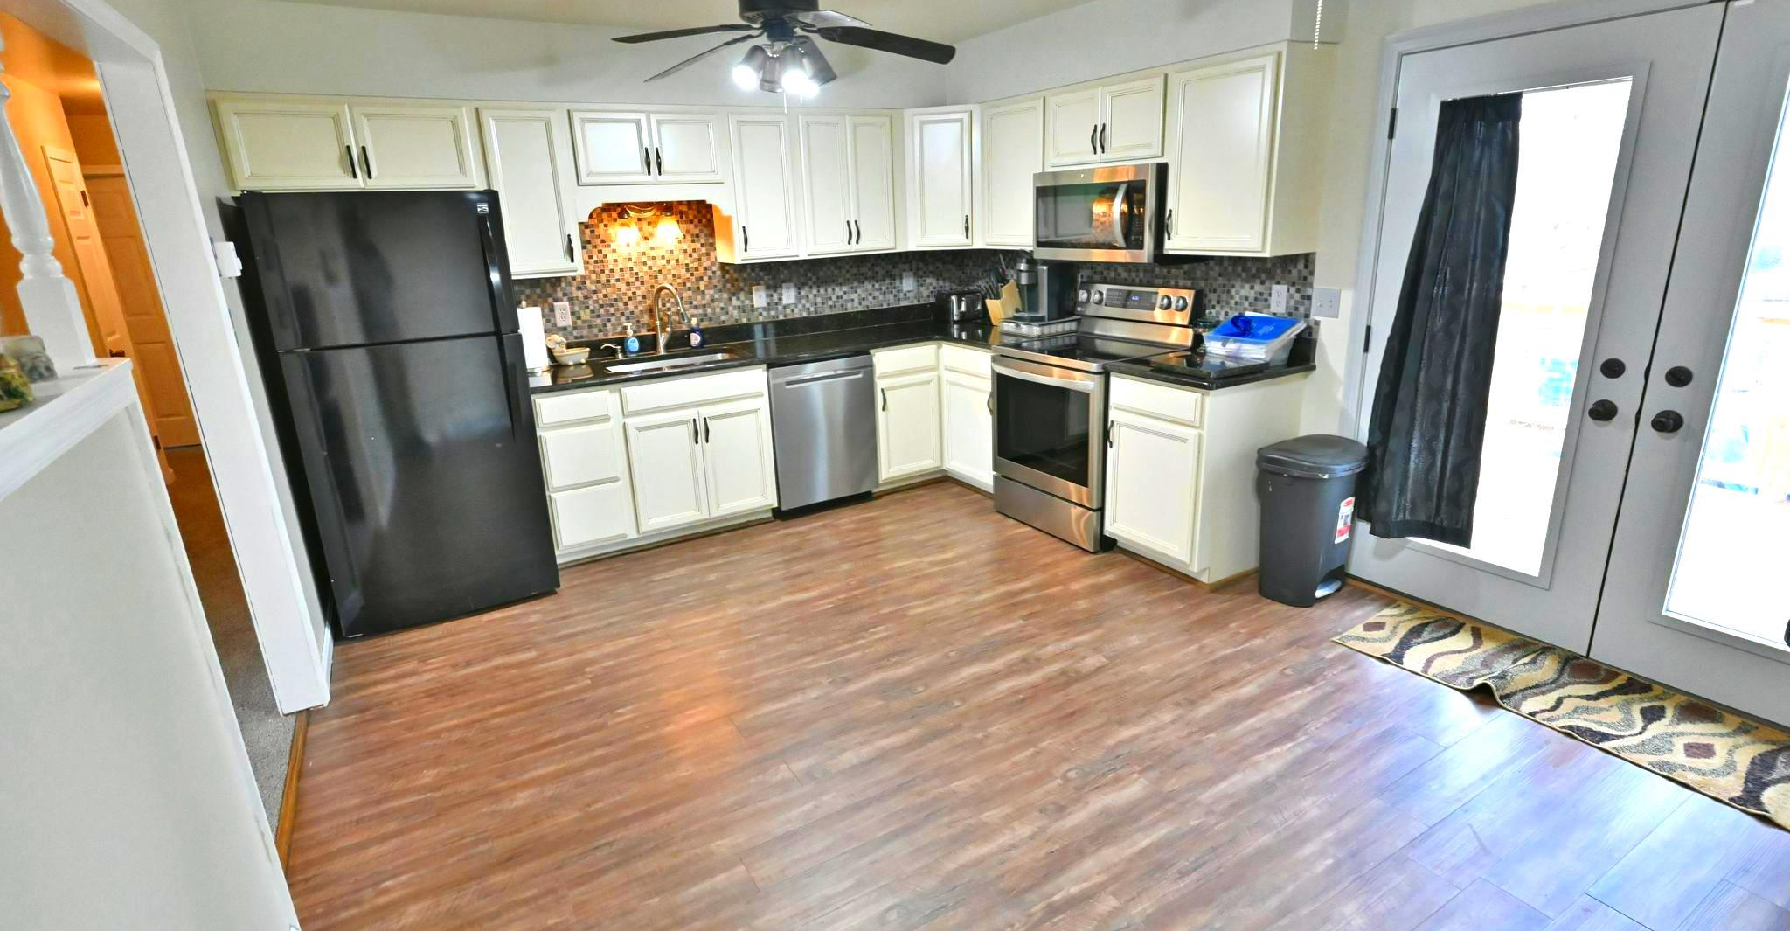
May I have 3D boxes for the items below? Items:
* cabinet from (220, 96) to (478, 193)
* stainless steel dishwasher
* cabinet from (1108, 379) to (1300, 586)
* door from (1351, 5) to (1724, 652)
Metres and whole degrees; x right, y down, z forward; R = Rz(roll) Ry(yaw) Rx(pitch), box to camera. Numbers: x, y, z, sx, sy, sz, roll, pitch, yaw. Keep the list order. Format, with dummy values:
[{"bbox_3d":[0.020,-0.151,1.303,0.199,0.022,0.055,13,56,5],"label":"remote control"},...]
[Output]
[{"bbox_3d":[-2.267,-1.352,3.595,0.933,0.381,0.325,-12,19,-29],"label":"cabinet"},{"bbox_3d":[-0.524,-0.222,4.813,0.607,0.843,0.632,-12,19,-29],"label":"stainless steel dishwasher"},{"bbox_3d":[1.362,0.016,3.773,0.639,0.869,0.539,-12,19,-29],"label":"cabinet"},{"bbox_3d":[2.112,-0.408,2.968,0.055,2.025,0.876,-12,19,-29],"label":"door"}]

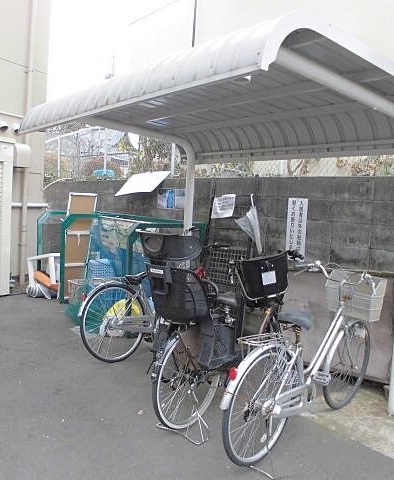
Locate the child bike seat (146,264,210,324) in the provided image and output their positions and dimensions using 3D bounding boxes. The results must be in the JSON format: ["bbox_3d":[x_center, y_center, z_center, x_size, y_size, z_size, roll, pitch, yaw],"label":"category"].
[{"bbox_3d":[-0.116,0.302,2.715,0.330,0.330,0.270,7,5,38],"label":"child bike seat"}]

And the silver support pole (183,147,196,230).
[{"bbox_3d":[-0.109,-0.065,5.720,0.090,2.050,0.090,1,5,-36],"label":"silver support pole"}]

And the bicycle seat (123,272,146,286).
[{"bbox_3d":[-0.519,0.347,4.225,0.250,0.100,0.190,0,5,-44],"label":"bicycle seat"}]

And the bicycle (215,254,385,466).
[{"bbox_3d":[0.743,0.744,3.073,0.580,1.070,1.800,7,5,42],"label":"bicycle"}]

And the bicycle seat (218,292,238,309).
[{"bbox_3d":[0.188,0.391,3.110,0.190,0.100,0.250,7,5,38],"label":"bicycle seat"}]

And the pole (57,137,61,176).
[{"bbox_3d":[-2.742,-1.668,9.600,0.045,0.820,0.045,1,5,-36],"label":"pole"}]

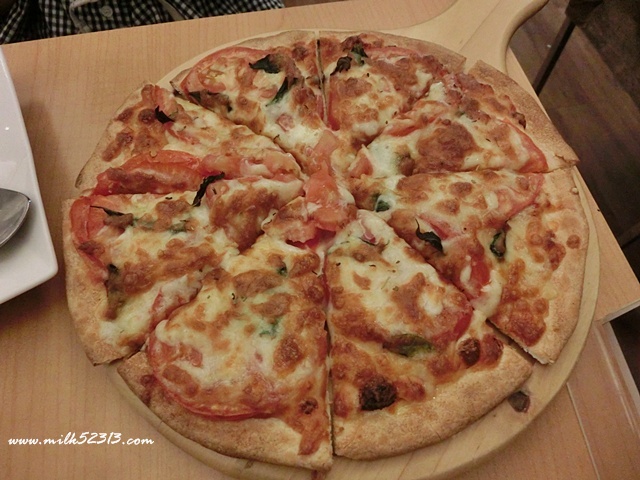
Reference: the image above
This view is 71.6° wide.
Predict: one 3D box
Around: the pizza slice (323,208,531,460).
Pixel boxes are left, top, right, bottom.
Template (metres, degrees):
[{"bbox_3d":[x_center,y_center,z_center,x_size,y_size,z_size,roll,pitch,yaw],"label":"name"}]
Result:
[{"bbox_3d":[0.035,0.036,0.234,0.105,0.022,0.137,-19,59,-9],"label":"pizza slice"}]

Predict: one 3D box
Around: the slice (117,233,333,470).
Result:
[{"bbox_3d":[-0.026,0.038,0.235,0.115,0.022,0.139,18,61,14],"label":"slice"}]

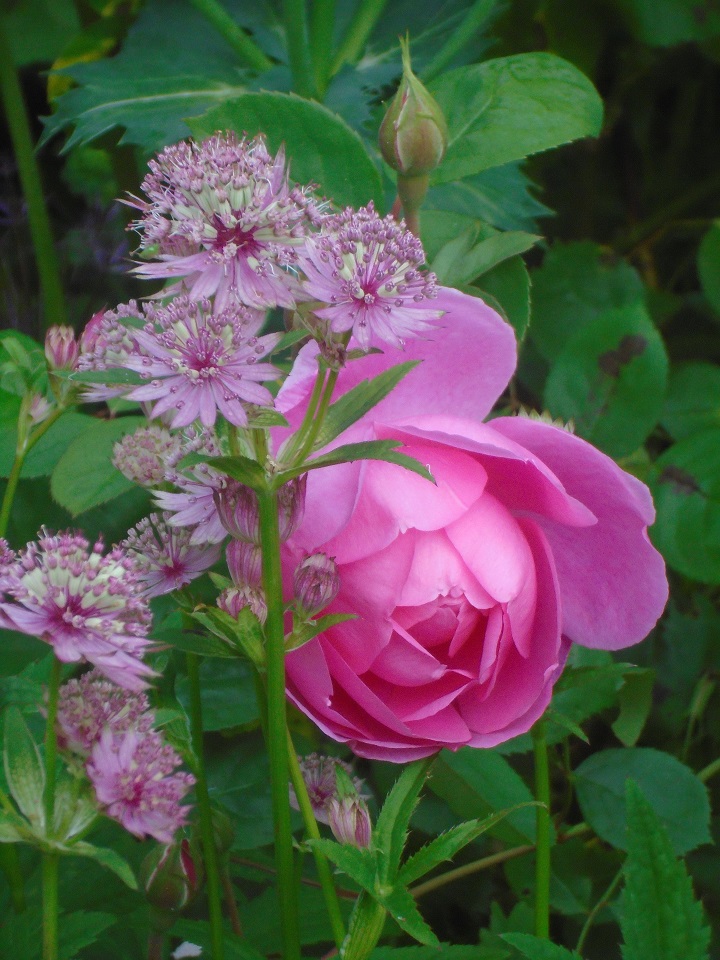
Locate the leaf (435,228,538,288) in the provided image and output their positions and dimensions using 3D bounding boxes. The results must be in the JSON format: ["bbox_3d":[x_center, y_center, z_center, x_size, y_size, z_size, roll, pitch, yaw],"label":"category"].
[{"bbox_3d":[0.030,-0.053,0.860,0.027,0.008,0.014,-21,48,5],"label":"leaf"}]

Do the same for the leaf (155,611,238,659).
[{"bbox_3d":[-0.035,0.033,0.775,0.019,0.009,0.012,0,14,0],"label":"leaf"}]

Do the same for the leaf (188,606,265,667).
[{"bbox_3d":[-0.029,0.034,0.780,0.017,0.013,0.011,0,17,0],"label":"leaf"}]

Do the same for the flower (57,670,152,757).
[{"bbox_3d":[-0.057,0.051,0.790,0.023,0.017,0.019,0,14,0],"label":"flower"}]

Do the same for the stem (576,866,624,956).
[{"bbox_3d":[0.056,0.100,0.840,0.013,0.021,0.006,0,14,0],"label":"stem"}]

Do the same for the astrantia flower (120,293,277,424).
[{"bbox_3d":[-0.034,-0.025,0.770,0.034,0.020,0.033,-1,56,-2],"label":"astrantia flower"}]

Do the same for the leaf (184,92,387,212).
[{"bbox_3d":[-0.018,-0.078,0.885,0.053,0.010,0.031,16,59,3],"label":"leaf"}]

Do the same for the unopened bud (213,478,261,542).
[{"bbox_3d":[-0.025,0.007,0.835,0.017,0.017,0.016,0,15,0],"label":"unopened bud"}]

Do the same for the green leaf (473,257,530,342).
[{"bbox_3d":[0.032,-0.046,0.875,0.021,0.031,0.006,-22,-18,-28],"label":"green leaf"}]

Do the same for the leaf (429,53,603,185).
[{"bbox_3d":[0.035,-0.082,0.820,0.042,0.028,0.016,0,14,0],"label":"leaf"}]

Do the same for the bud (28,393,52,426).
[{"bbox_3d":[-0.072,-0.016,0.809,0.005,0.008,0.005,15,15,0],"label":"bud"}]

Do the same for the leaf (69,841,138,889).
[{"bbox_3d":[-0.060,0.090,0.845,0.020,0.006,0.009,29,24,14],"label":"leaf"}]

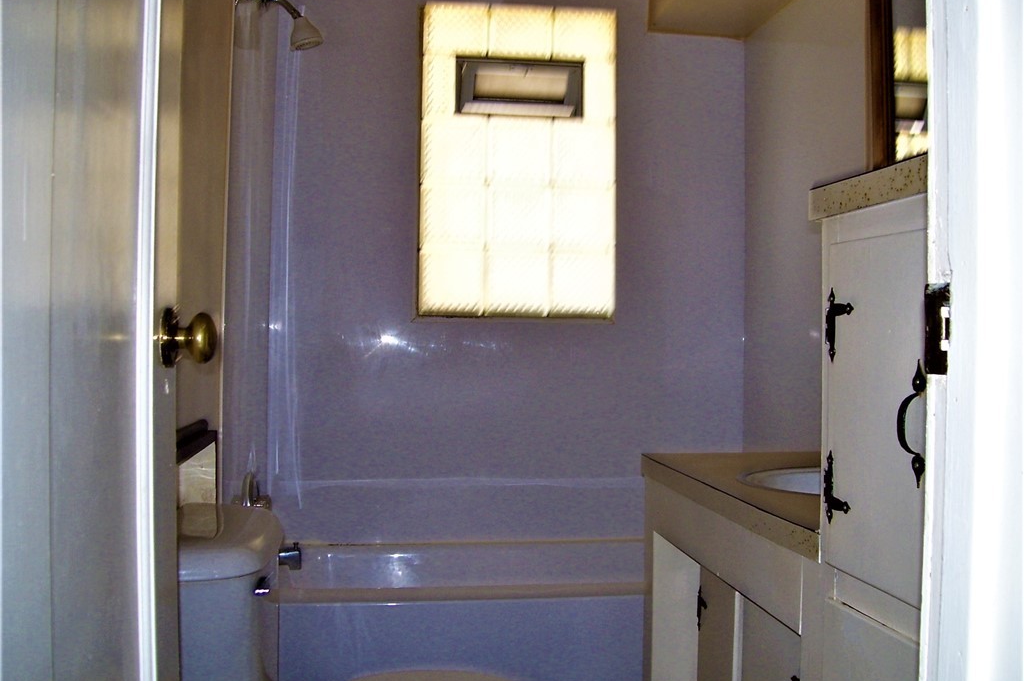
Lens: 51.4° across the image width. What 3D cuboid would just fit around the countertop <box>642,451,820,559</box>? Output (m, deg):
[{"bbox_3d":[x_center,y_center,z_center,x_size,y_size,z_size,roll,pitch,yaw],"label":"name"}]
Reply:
[{"bbox_3d":[0.653,0.309,2.146,0.528,0.047,1.030,1,0,-8],"label":"countertop"}]

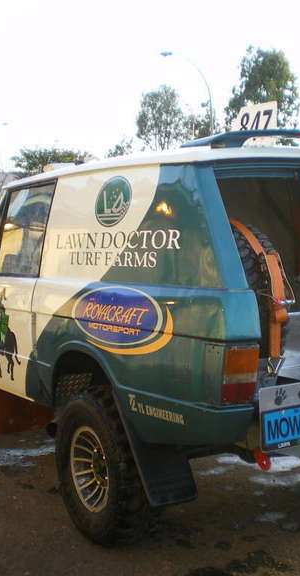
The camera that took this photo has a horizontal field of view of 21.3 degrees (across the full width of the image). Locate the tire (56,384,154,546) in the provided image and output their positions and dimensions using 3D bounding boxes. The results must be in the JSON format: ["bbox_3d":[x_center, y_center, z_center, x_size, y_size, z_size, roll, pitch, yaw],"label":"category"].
[{"bbox_3d":[-0.209,0.891,4.009,0.270,0.775,0.775,-3,5,-31],"label":"tire"}]

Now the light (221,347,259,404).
[{"bbox_3d":[0.330,0.335,3.091,0.150,0.215,0.070,-3,5,-31],"label":"light"}]

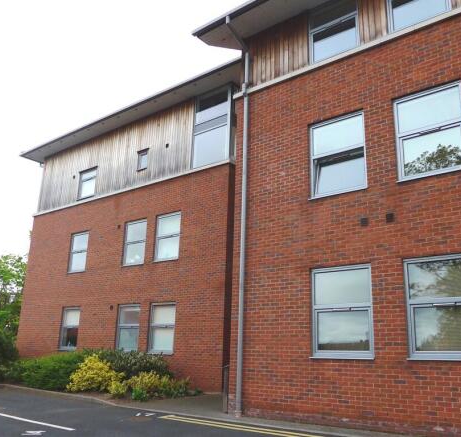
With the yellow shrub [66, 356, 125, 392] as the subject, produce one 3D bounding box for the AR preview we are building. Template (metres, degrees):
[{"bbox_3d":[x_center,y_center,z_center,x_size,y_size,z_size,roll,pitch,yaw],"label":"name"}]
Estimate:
[{"bbox_3d":[-3.871,4.398,13.900,1.600,1.050,1.350,6,-16,-14],"label":"yellow shrub"}]

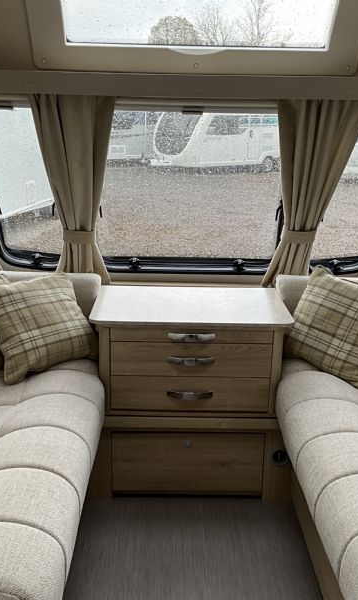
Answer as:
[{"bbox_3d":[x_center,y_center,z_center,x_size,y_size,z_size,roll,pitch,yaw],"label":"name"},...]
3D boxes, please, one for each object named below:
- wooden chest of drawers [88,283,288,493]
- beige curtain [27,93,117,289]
[{"bbox_3d":[0.035,0.356,2.537,0.683,0.715,0.410,1,17,-1],"label":"wooden chest of drawers"},{"bbox_3d":[-0.401,-0.412,2.564,0.325,0.710,0.110,1,17,-1],"label":"beige curtain"}]

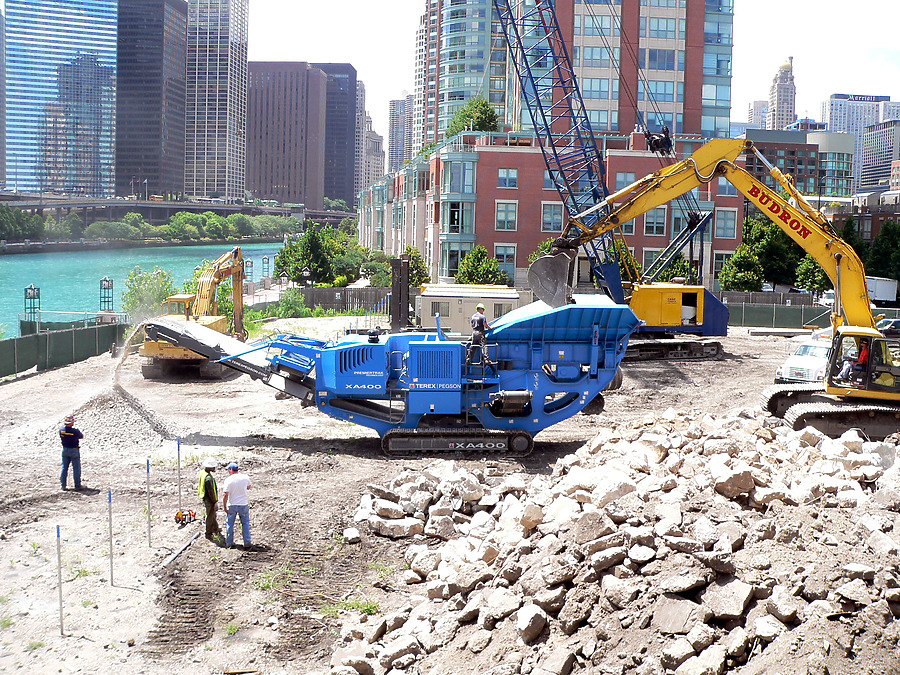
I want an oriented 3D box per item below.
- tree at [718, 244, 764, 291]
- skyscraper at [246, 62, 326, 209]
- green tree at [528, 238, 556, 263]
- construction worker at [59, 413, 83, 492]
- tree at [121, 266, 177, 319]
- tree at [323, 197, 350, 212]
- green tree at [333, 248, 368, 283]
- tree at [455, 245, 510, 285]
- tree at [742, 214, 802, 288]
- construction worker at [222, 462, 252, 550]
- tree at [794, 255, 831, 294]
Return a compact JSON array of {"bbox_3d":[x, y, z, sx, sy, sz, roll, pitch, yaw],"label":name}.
[{"bbox_3d":[21.855,-4.648,69.735,3.200,4.542,3.200,1,7,0],"label":"tree"},{"bbox_3d":[-117.225,-141.180,674.046,54.000,102.366,46.000,2,7,2],"label":"skyscraper"},{"bbox_3d":[8.458,-5.434,78.648,3.900,5.700,3.900,1,7,0],"label":"green tree"},{"bbox_3d":[-9.153,2.779,22.584,0.550,1.800,0.400,2,7,2],"label":"construction worker"},{"bbox_3d":[-16.971,-1.989,52.740,3.300,4.200,3.300,1,7,0],"label":"tree"},{"bbox_3d":[-77.459,-90.149,639.289,18.000,12.180,18.000,1,7,0],"label":"tree"},{"bbox_3d":[-10.055,-7.186,94.788,3.700,3.639,3.700,1,7,0],"label":"green tree"},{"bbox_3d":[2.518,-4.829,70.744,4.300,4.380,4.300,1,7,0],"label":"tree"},{"bbox_3d":[30.256,-7.607,86.444,6.400,9.000,6.400,1,7,0],"label":"tree"},{"bbox_3d":[-4.354,3.435,19.171,0.550,1.770,0.370,-1,7,-20],"label":"construction worker"},{"bbox_3d":[31.682,-4.844,80.691,3.600,5.000,3.600,1,7,0],"label":"tree"}]

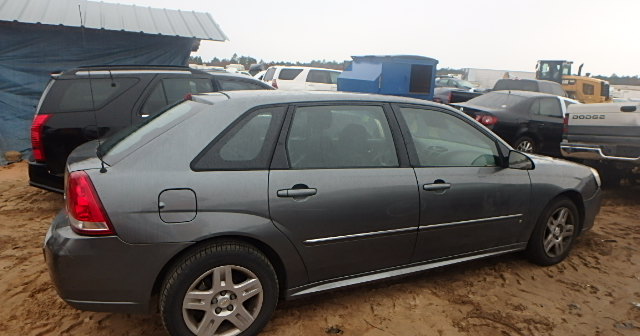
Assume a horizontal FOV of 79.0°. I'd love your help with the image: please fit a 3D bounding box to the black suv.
[{"bbox_3d":[-1.685,-0.762,6.518,4.930,1.720,1.850,-5,14,-26],"label":"black suv"}]

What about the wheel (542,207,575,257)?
[{"bbox_3d":[2.045,0.550,3.384,0.445,0.445,0.150,-5,14,-27],"label":"wheel"}]

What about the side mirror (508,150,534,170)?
[{"bbox_3d":[1.498,-0.057,2.822,0.130,0.150,0.220,-4,14,-24],"label":"side mirror"}]

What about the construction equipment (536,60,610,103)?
[{"bbox_3d":[17.695,-6.412,30.160,2.600,3.350,7.000,-9,16,-40],"label":"construction equipment"}]

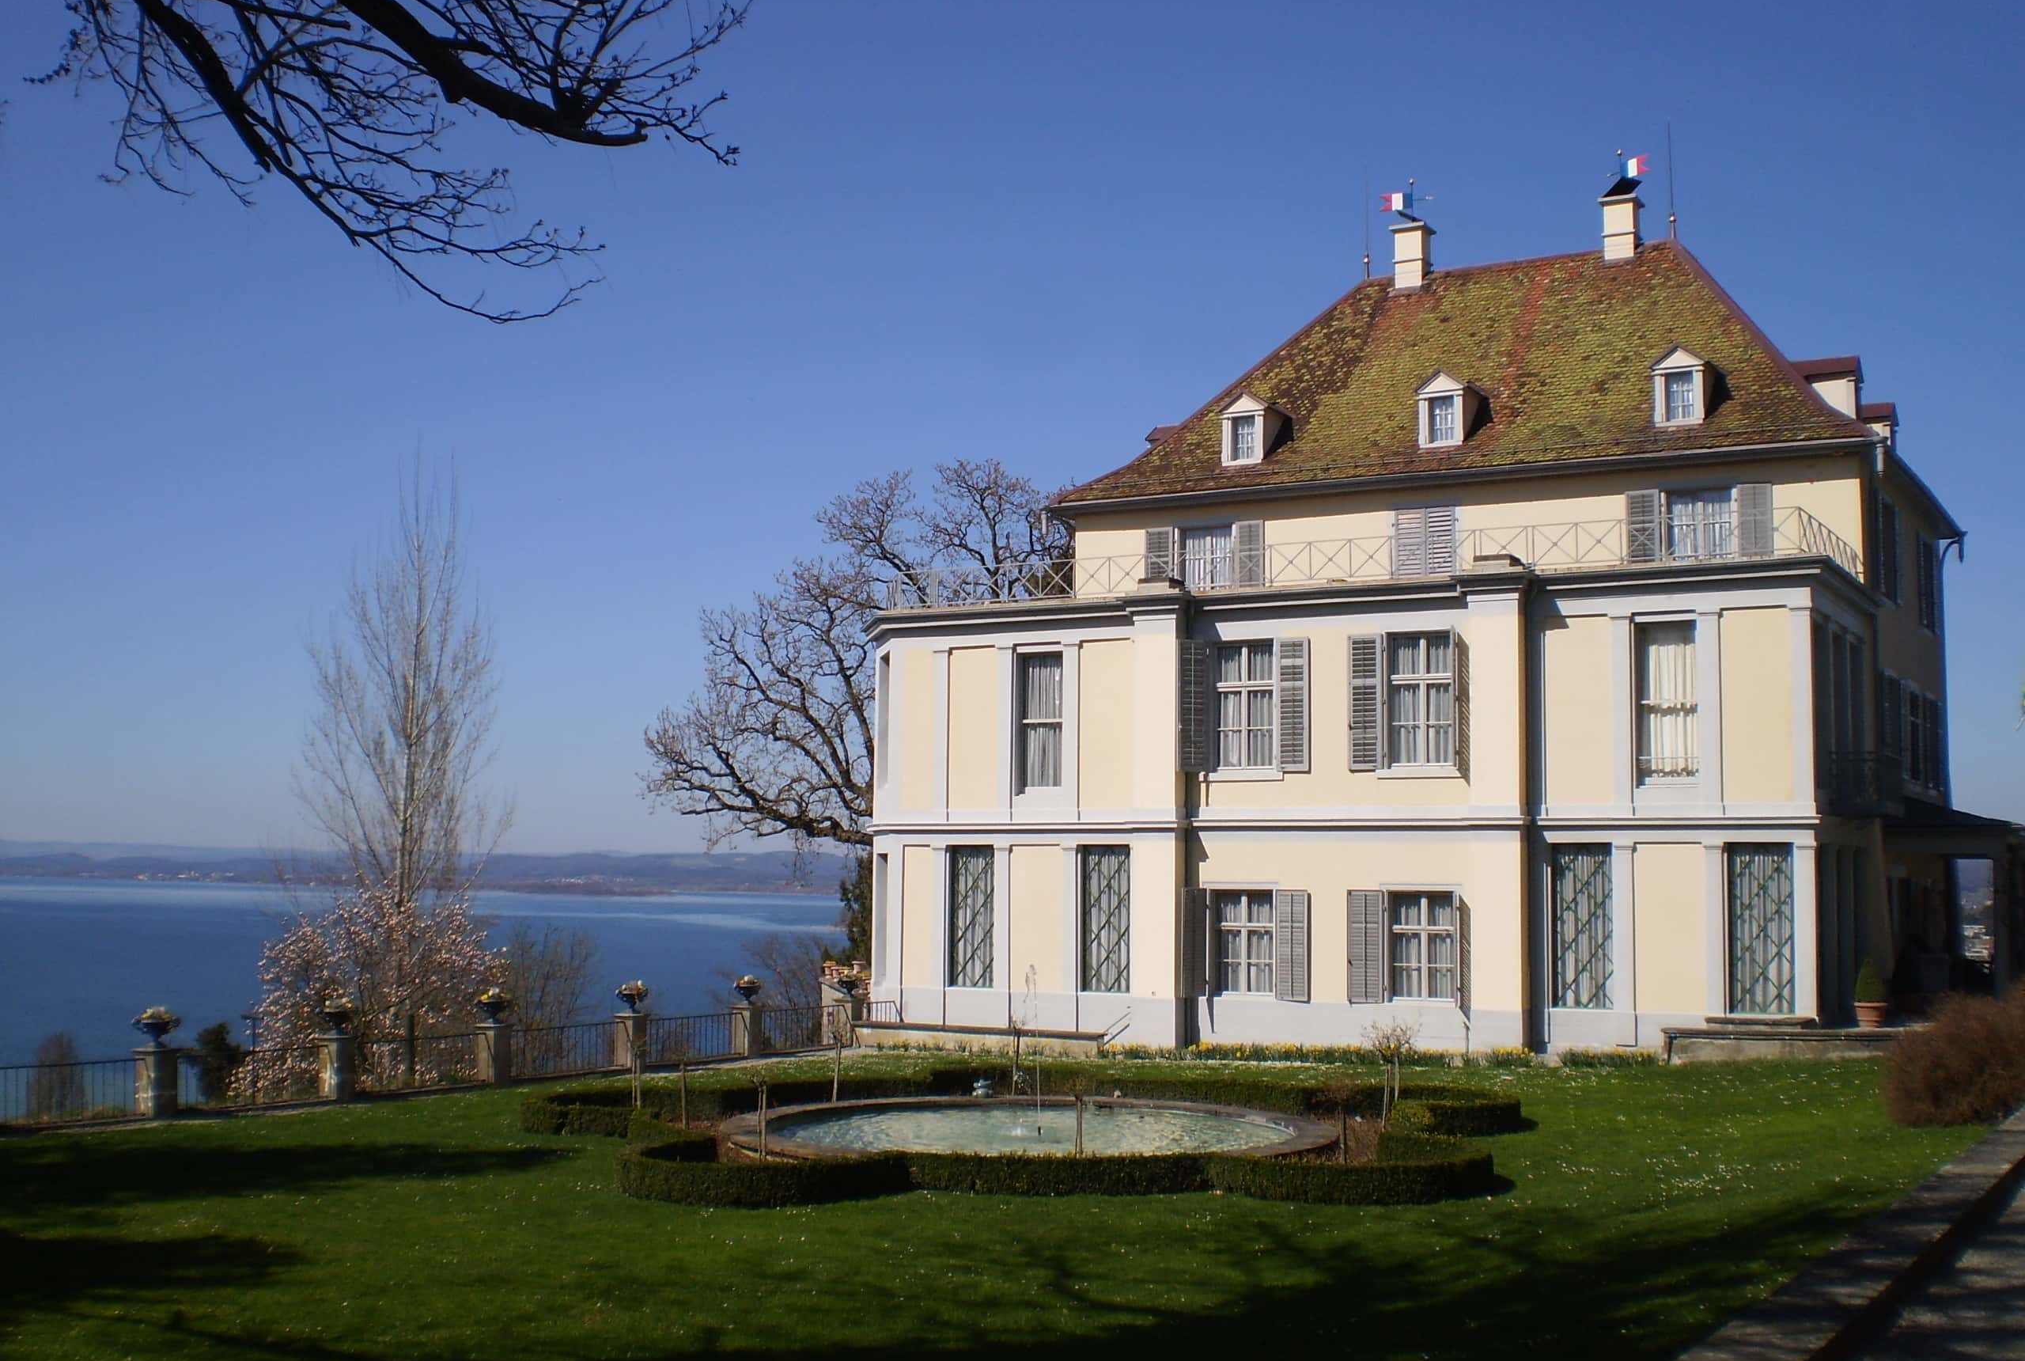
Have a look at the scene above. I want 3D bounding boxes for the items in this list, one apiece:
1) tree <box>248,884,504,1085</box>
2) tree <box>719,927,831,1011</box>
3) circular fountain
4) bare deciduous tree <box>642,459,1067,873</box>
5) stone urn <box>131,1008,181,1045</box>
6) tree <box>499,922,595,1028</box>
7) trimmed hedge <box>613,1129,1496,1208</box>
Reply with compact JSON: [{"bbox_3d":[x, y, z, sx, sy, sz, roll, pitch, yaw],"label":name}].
[{"bbox_3d":[-10.885,5.233,36.000,4.400,3.700,4.200,0,-5,0],"label":"tree"},{"bbox_3d":[-5.873,8.381,53.000,3.300,4.400,3.200,0,-5,0],"label":"tree"},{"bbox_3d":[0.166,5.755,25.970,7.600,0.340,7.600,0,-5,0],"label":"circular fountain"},{"bbox_3d":[-2.890,1.520,57.000,13.800,15.200,13.000,0,-5,0],"label":"bare deciduous tree"},{"bbox_3d":[-12.000,4.842,29.500,0.580,0.540,0.620,-2,-6,30],"label":"stone urn"},{"bbox_3d":[-9.989,7.116,45.000,2.600,4.000,2.500,0,-5,0],"label":"tree"},{"bbox_3d":[0.410,5.166,22.300,9.100,0.430,3.100,0,-5,0],"label":"trimmed hedge"}]

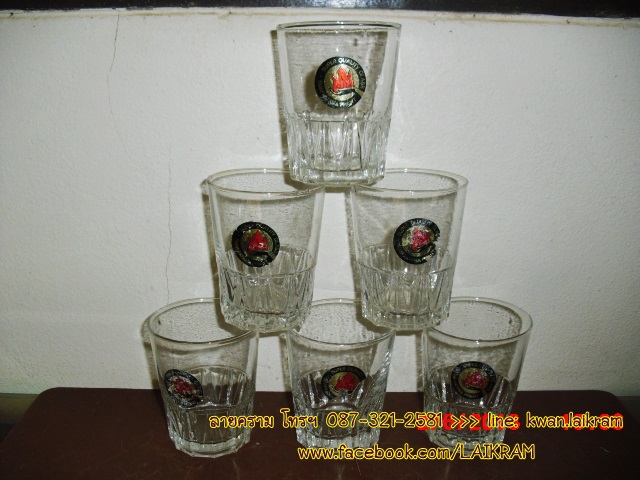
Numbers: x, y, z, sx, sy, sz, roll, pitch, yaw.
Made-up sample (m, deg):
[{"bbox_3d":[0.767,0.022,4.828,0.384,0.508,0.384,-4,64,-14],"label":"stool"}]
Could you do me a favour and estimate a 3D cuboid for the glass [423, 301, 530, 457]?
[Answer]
[{"bbox_3d":[0.076,0.068,0.332,0.052,0.065,0.052,3,18,10],"label":"glass"}]

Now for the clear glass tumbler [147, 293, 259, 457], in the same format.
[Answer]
[{"bbox_3d":[-0.055,0.068,0.329,0.052,0.065,0.052,0,17,0],"label":"clear glass tumbler"}]

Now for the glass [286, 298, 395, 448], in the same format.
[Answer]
[{"bbox_3d":[0.010,0.069,0.328,0.052,0.065,0.052,-1,17,-3],"label":"glass"}]

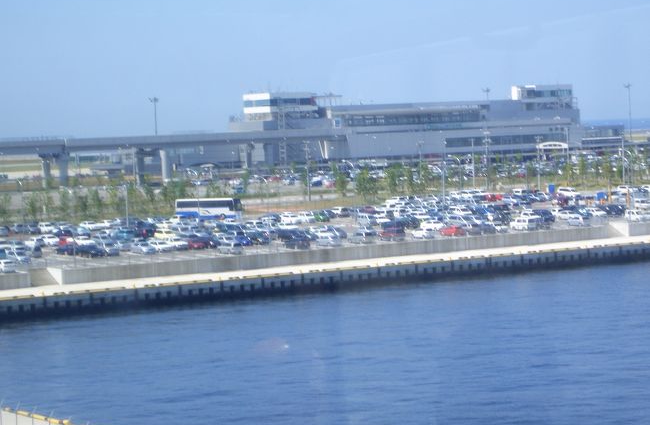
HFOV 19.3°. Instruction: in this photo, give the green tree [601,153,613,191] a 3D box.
[{"bbox_3d":[57.073,-8.044,387.606,2.430,7.390,2.430,-2,3,0],"label":"green tree"}]

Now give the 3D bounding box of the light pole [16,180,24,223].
[{"bbox_3d":[-54.164,-1.906,340.549,1.100,7.920,0.500,-2,3,0],"label":"light pole"}]

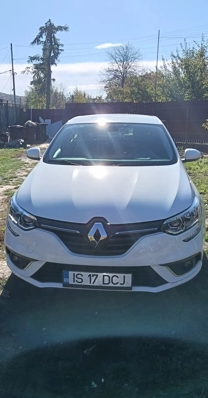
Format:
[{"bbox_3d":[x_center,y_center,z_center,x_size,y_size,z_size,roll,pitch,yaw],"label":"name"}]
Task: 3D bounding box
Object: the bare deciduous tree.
[{"bbox_3d":[1.819,-12.584,32.706,3.960,7.000,3.960,0,18,0],"label":"bare deciduous tree"}]

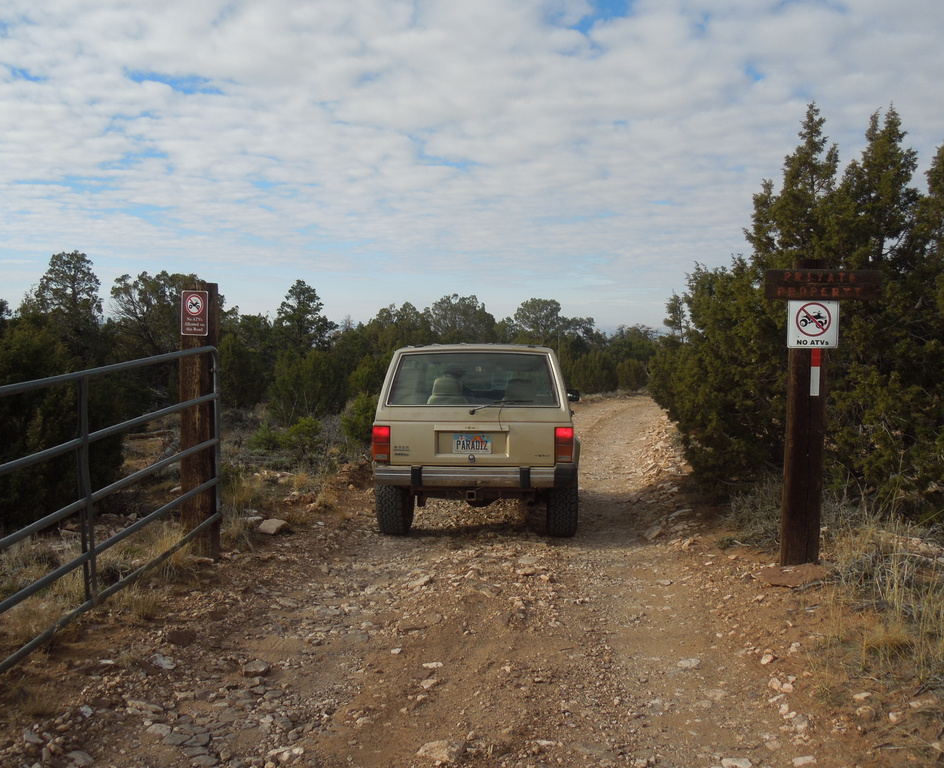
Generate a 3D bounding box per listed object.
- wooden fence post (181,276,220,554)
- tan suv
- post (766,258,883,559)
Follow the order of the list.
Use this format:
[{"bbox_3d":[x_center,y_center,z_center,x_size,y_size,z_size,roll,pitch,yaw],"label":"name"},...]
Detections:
[{"bbox_3d":[-1.895,0.265,6.380,0.215,1.910,0.180,2,4,16],"label":"wooden fence post"},{"bbox_3d":[0.150,0.460,9.220,1.800,1.660,4.200,0,2,4],"label":"tan suv"},{"bbox_3d":[2.130,0.200,5.720,0.700,1.870,0.220,1,4,5],"label":"post"}]

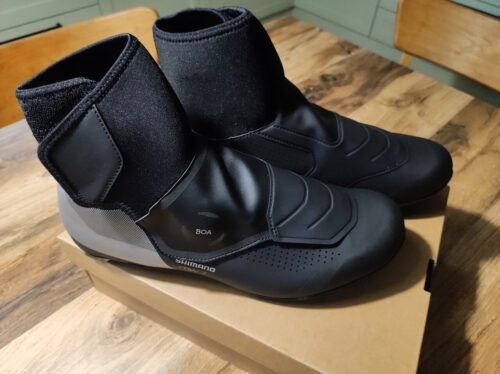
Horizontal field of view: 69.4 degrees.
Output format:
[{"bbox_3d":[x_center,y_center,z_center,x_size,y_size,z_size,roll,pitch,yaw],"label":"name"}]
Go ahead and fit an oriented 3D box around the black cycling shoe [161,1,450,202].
[{"bbox_3d":[0.059,-0.071,0.338,0.292,0.178,0.108,8,49,5],"label":"black cycling shoe"}]

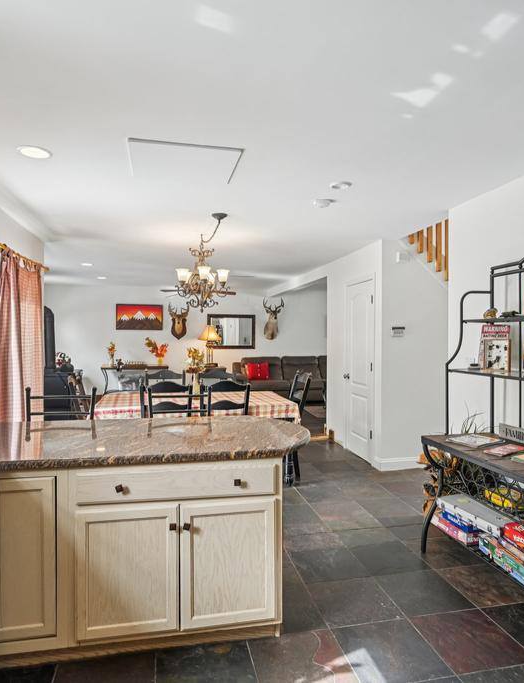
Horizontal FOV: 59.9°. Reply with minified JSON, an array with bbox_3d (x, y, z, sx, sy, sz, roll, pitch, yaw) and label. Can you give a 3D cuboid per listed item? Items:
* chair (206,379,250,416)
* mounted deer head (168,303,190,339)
[{"bbox_3d":[-0.375,0.865,4.380,0.460,1.040,0.500,0,0,-11],"label":"chair"},{"bbox_3d":[-1.640,-0.401,8.990,0.420,0.740,0.320,0,0,-11],"label":"mounted deer head"}]

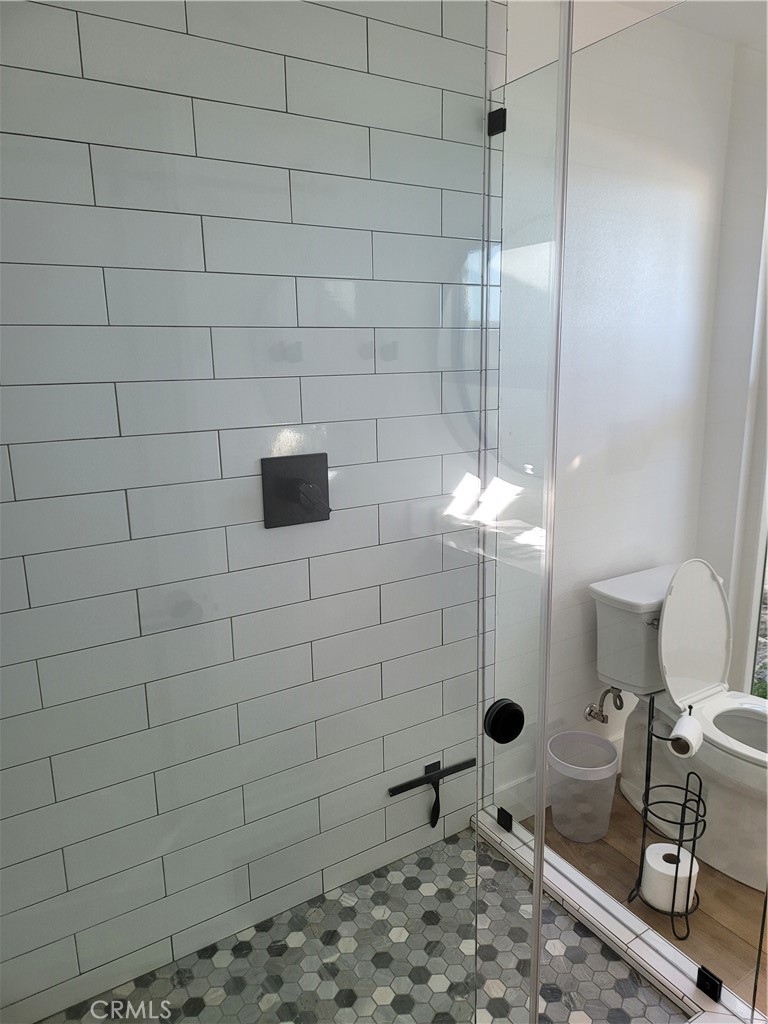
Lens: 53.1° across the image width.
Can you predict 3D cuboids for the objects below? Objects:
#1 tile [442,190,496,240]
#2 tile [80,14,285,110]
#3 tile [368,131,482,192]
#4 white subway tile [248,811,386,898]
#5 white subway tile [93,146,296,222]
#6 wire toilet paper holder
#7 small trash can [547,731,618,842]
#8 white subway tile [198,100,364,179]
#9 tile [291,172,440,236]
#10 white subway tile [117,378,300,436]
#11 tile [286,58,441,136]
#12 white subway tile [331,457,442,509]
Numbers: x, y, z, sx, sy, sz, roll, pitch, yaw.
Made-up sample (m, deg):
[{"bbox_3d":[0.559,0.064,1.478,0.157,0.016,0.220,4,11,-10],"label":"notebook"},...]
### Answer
[{"bbox_3d":[0.210,-0.715,1.860,0.177,0.102,0.009,-9,15,-32],"label":"tile"},{"bbox_3d":[-0.364,-0.837,1.447,0.392,0.102,0.009,-9,15,-32],"label":"tile"},{"bbox_3d":[0.120,-0.806,1.777,0.361,0.101,0.010,-9,15,-32],"label":"tile"},{"bbox_3d":[-0.161,0.861,1.955,0.392,0.102,0.009,-9,15,-32],"label":"white subway tile"},{"bbox_3d":[-0.367,-0.641,1.520,0.402,0.103,0.010,-9,15,-32],"label":"white subway tile"},{"bbox_3d":[0.701,0.732,1.891,0.168,0.570,0.162,3,13,16],"label":"wire toilet paper holder"},{"bbox_3d":[0.603,0.844,2.352,0.211,0.263,0.211,-1,13,0],"label":"small trash can"},{"bbox_3d":[-0.202,-0.771,1.603,0.402,0.103,0.010,-9,15,-32],"label":"white subway tile"},{"bbox_3d":[-0.031,-0.691,1.737,0.402,0.103,0.010,-9,15,-32],"label":"tile"},{"bbox_3d":[-0.350,-0.223,1.591,0.392,0.102,0.009,-9,15,-32],"label":"white subway tile"},{"bbox_3d":[-0.033,-0.884,1.660,0.392,0.102,0.009,-9,15,-32],"label":"tile"},{"bbox_3d":[-0.009,-0.068,1.846,0.371,0.101,0.010,-9,15,-32],"label":"white subway tile"}]

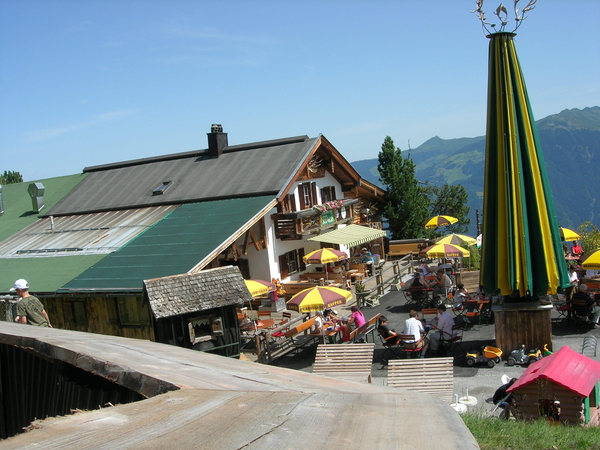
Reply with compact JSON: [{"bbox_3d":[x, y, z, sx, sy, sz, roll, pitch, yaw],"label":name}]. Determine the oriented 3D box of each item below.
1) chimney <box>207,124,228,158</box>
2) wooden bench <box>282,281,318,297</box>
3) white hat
[{"bbox_3d":[-3.753,-3.755,29.941,0.520,1.550,0.900,-4,5,27],"label":"chimney"},{"bbox_3d":[0.129,2.674,25.052,1.850,0.880,0.580,-4,6,29],"label":"wooden bench"},{"bbox_3d":[-3.828,0.823,9.000,0.265,0.155,0.185,-4,5,22],"label":"white hat"}]

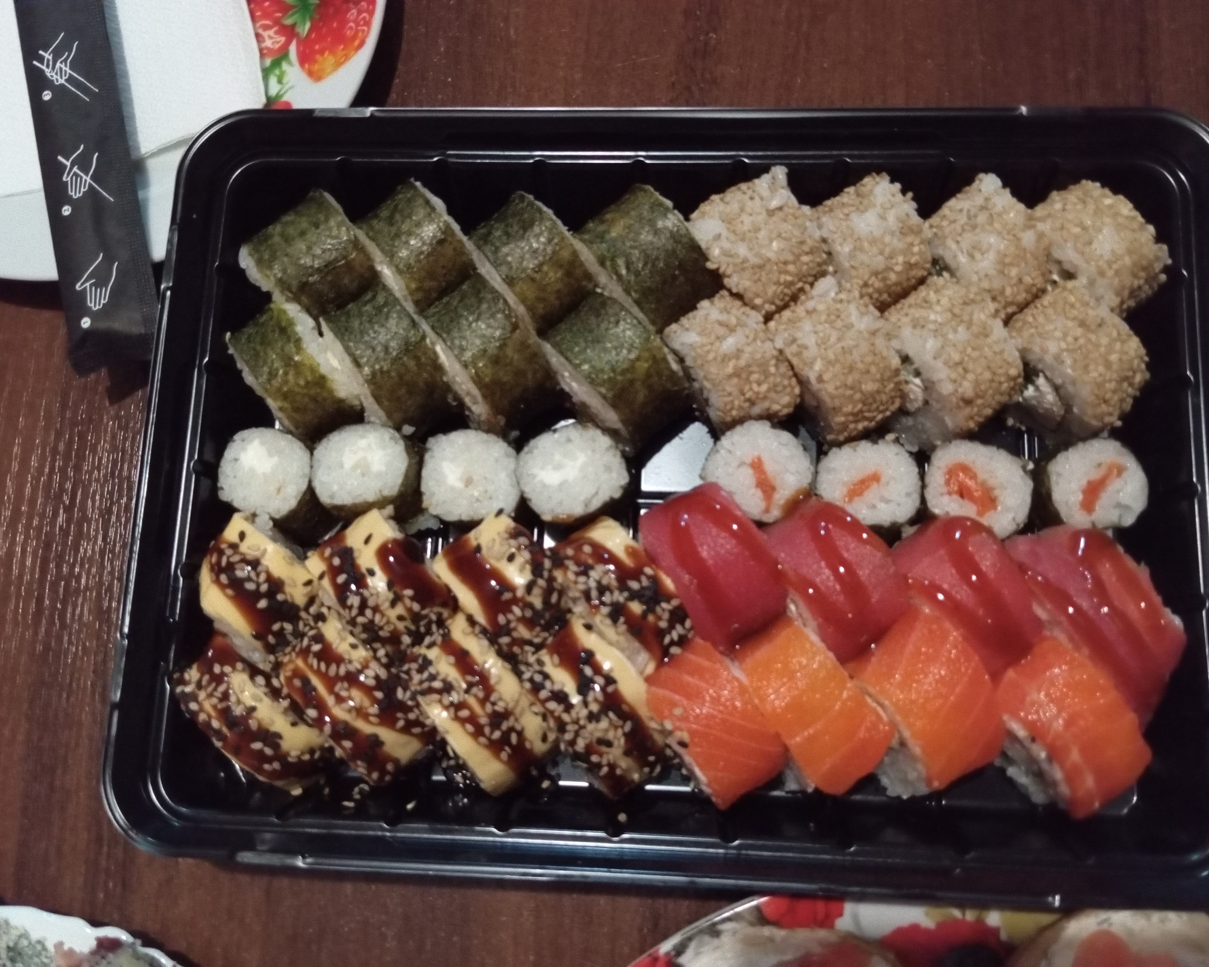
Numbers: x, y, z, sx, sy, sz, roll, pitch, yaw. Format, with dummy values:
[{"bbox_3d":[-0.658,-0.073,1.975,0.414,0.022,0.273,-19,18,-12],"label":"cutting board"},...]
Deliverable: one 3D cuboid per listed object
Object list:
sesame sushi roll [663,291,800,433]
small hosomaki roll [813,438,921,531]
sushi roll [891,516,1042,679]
[{"bbox_3d":[0.037,-0.035,0.305,0.027,0.031,0.032,-31,78,-2],"label":"sesame sushi roll"},{"bbox_3d":[0.074,0.003,0.302,0.029,0.026,0.026,1,80,4],"label":"small hosomaki roll"},{"bbox_3d":[0.100,0.032,0.286,0.024,0.033,0.036,-36,79,-3],"label":"sushi roll"}]

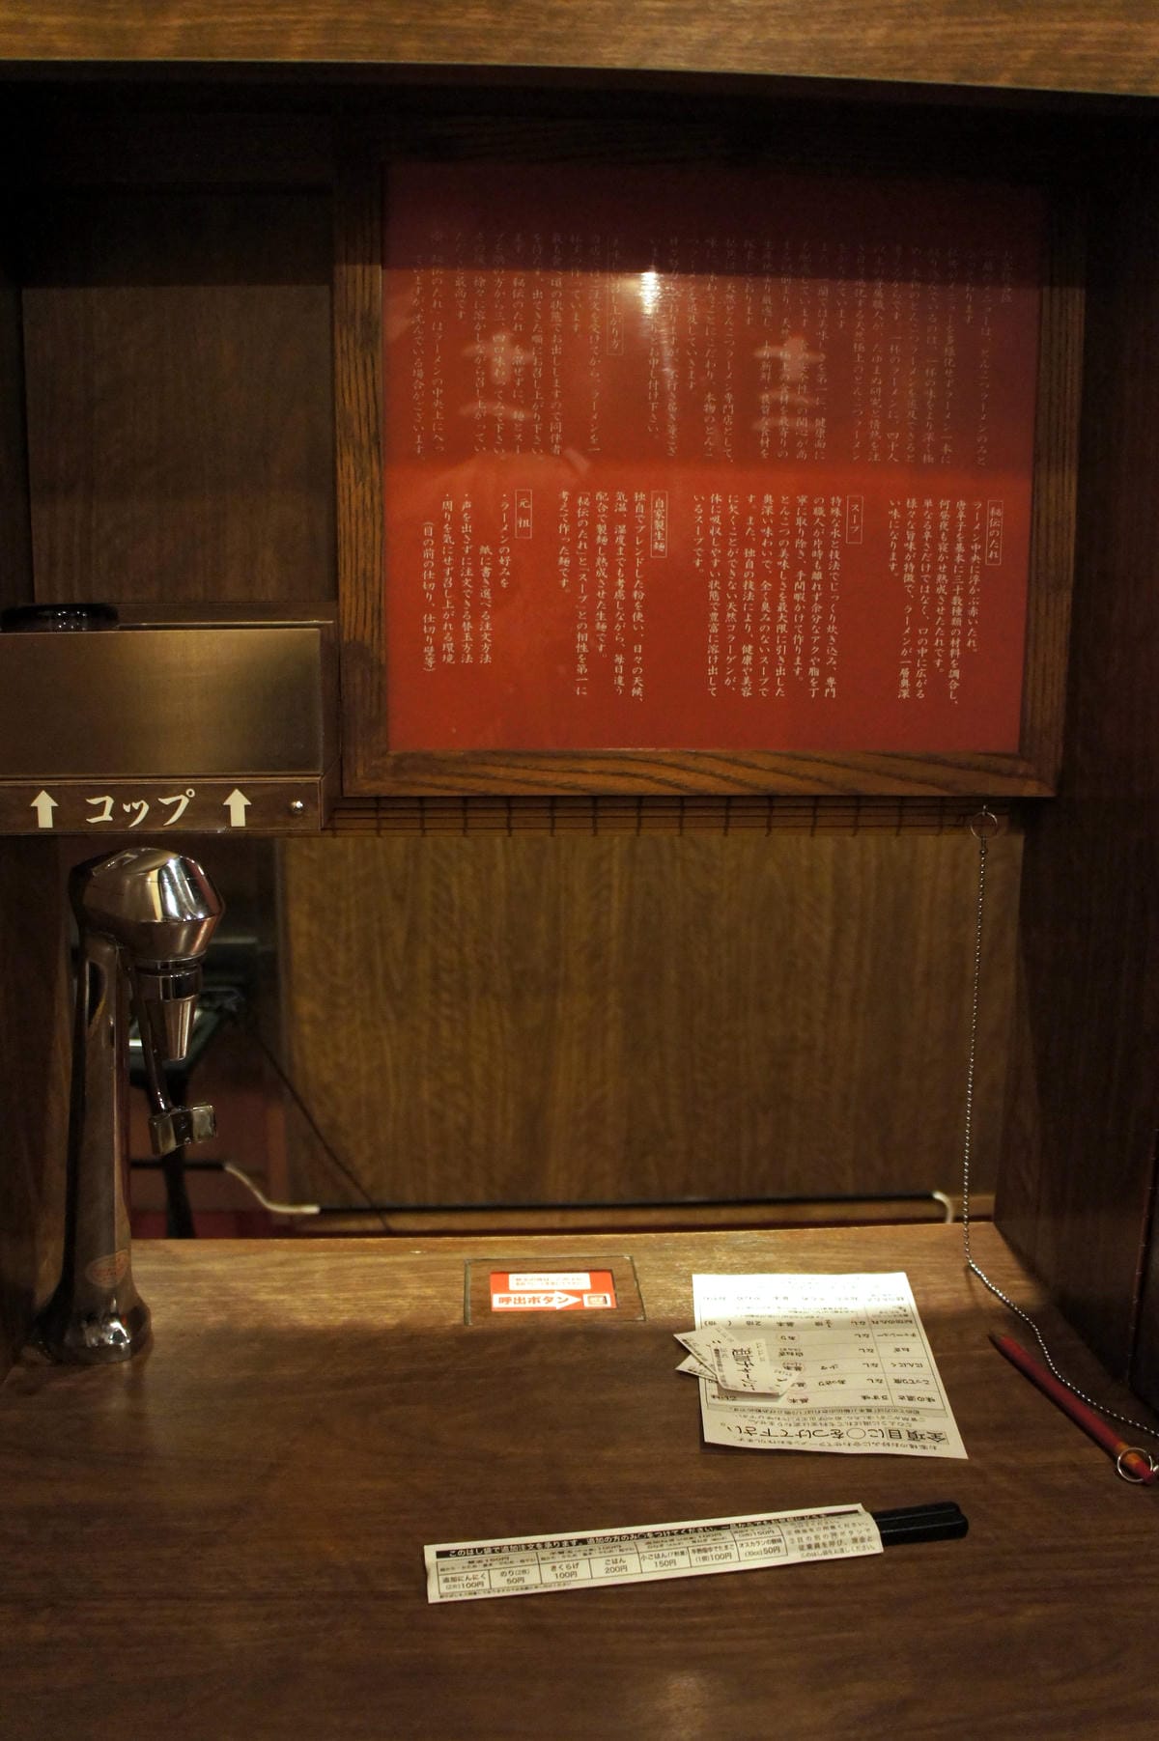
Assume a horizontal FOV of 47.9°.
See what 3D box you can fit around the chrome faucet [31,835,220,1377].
[{"bbox_3d":[-0.237,0.124,0.665,0.115,0.275,0.059,7,11,34],"label":"chrome faucet"}]

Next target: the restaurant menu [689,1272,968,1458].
[{"bbox_3d":[0.128,0.257,0.698,0.127,0.006,0.181,1,9,4],"label":"restaurant menu"}]

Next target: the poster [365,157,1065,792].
[{"bbox_3d":[0.074,-0.222,0.733,0.414,0.359,0.025,0,9,-3],"label":"poster"}]

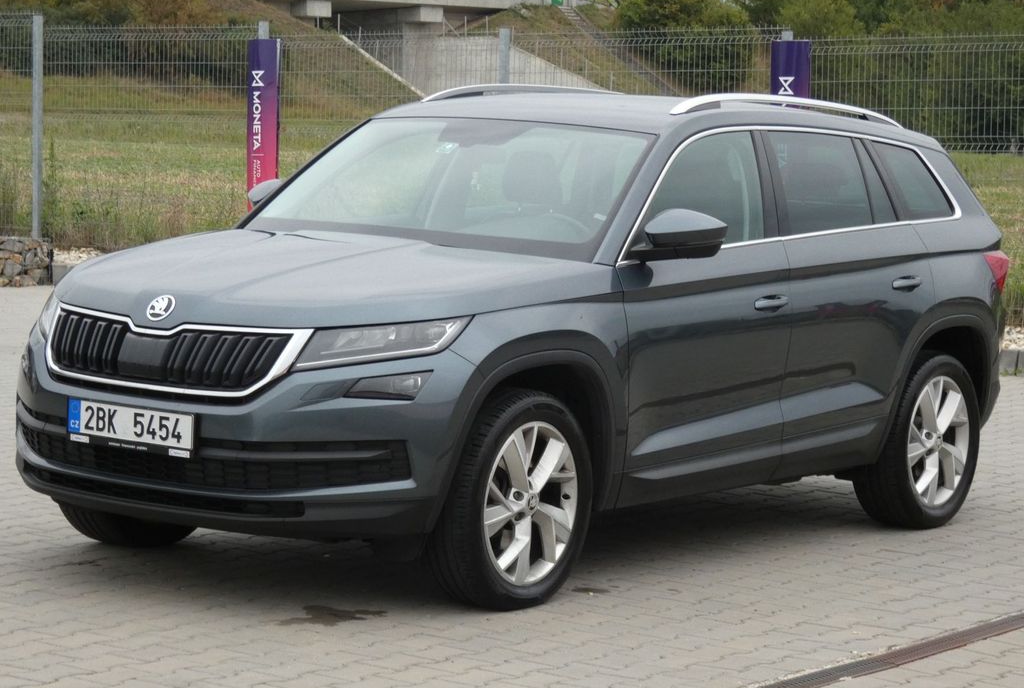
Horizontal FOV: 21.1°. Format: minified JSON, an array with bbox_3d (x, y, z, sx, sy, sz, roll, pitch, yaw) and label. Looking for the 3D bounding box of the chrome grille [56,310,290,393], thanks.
[{"bbox_3d":[-1.085,0.017,8.408,0.960,0.185,0.175,6,6,35],"label":"chrome grille"}]

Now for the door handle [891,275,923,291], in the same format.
[{"bbox_3d":[1.475,-0.235,10.385,0.060,0.055,0.205,6,6,35],"label":"door handle"}]

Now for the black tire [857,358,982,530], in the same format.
[{"bbox_3d":[1.616,0.369,10.898,0.240,0.710,0.710,6,6,35],"label":"black tire"}]

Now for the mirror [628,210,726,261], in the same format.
[{"bbox_3d":[0.556,-0.361,9.058,0.235,0.175,0.200,6,6,35],"label":"mirror"}]

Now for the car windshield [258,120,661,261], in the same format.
[{"bbox_3d":[-0.217,-0.546,9.550,1.480,0.140,0.800,6,44,35],"label":"car windshield"}]

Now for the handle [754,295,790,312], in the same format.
[{"bbox_3d":[0.889,-0.144,9.572,0.060,0.057,0.205,6,6,35],"label":"handle"}]

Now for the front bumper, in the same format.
[{"bbox_3d":[-1.021,0.245,8.531,1.840,0.575,0.500,6,6,35],"label":"front bumper"}]

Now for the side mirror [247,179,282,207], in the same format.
[{"bbox_3d":[-0.951,-0.518,10.127,0.235,0.175,0.200,6,6,35],"label":"side mirror"}]

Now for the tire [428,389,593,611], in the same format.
[{"bbox_3d":[-0.005,0.486,8.629,0.240,0.710,0.710,6,6,35],"label":"tire"}]

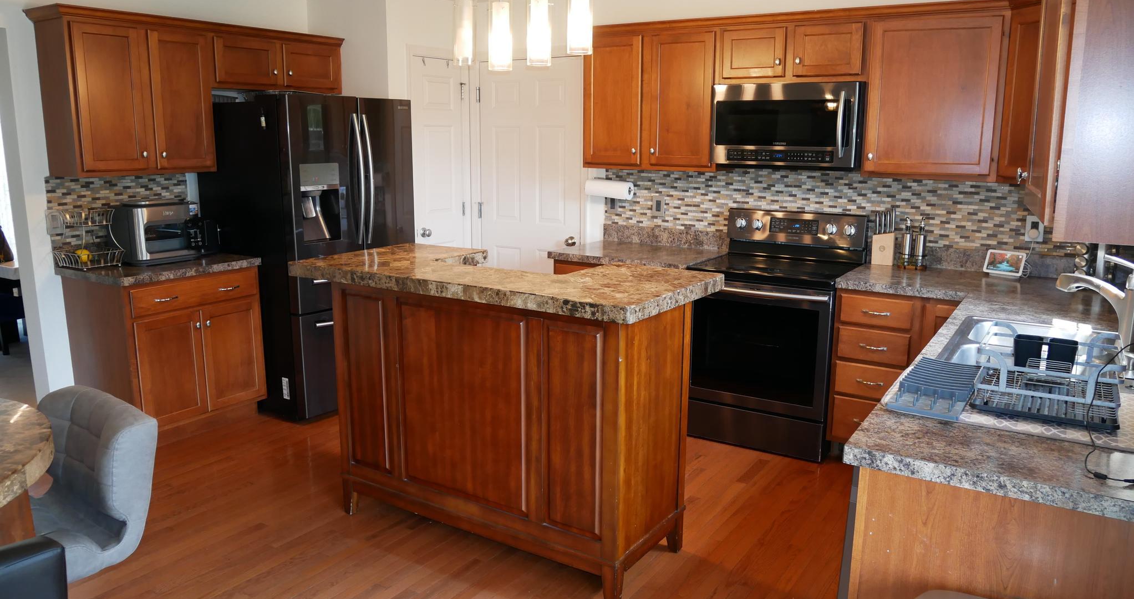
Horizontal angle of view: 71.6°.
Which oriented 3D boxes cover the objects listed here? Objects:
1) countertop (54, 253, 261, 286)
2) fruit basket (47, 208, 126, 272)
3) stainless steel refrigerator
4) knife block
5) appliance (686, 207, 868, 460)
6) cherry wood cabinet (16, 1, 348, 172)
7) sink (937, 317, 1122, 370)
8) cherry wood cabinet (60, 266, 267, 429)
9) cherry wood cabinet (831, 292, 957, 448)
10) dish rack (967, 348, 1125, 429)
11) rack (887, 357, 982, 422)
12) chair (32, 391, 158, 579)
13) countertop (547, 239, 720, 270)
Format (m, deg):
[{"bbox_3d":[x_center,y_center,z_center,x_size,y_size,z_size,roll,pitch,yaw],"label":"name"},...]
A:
[{"bbox_3d":[-2.180,-0.176,4.228,0.662,0.038,0.760,8,14,34],"label":"countertop"},{"bbox_3d":[-2.491,-0.316,4.085,0.266,0.293,0.231,8,14,34],"label":"fruit basket"},{"bbox_3d":[-1.542,-0.306,4.829,0.860,1.785,0.912,8,14,33],"label":"stainless steel refrigerator"},{"bbox_3d":[1.666,-0.266,4.139,0.111,0.176,0.090,8,14,33],"label":"knife block"},{"bbox_3d":[1.105,0.145,4.190,0.759,1.188,0.694,8,14,33],"label":"appliance"},{"bbox_3d":[-2.037,-1.144,4.524,0.352,0.800,1.689,8,14,34],"label":"cherry wood cabinet"},{"bbox_3d":[1.493,0.259,2.470,0.535,0.198,0.835,8,14,33],"label":"sink"},{"bbox_3d":[-2.185,0.271,4.332,0.636,0.883,0.730,8,14,34],"label":"cherry wood cabinet"},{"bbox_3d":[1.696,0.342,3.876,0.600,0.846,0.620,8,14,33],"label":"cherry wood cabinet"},{"bbox_3d":[1.230,0.179,2.006,0.307,0.152,0.375,8,14,33],"label":"dish rack"},{"bbox_3d":[0.960,0.222,2.047,0.170,0.048,0.350,8,14,33],"label":"rack"},{"bbox_3d":[-1.308,0.741,1.966,0.452,0.909,0.457,7,13,31],"label":"chair"},{"bbox_3d":[0.425,-0.262,4.607,0.875,0.038,0.625,8,14,33],"label":"countertop"}]

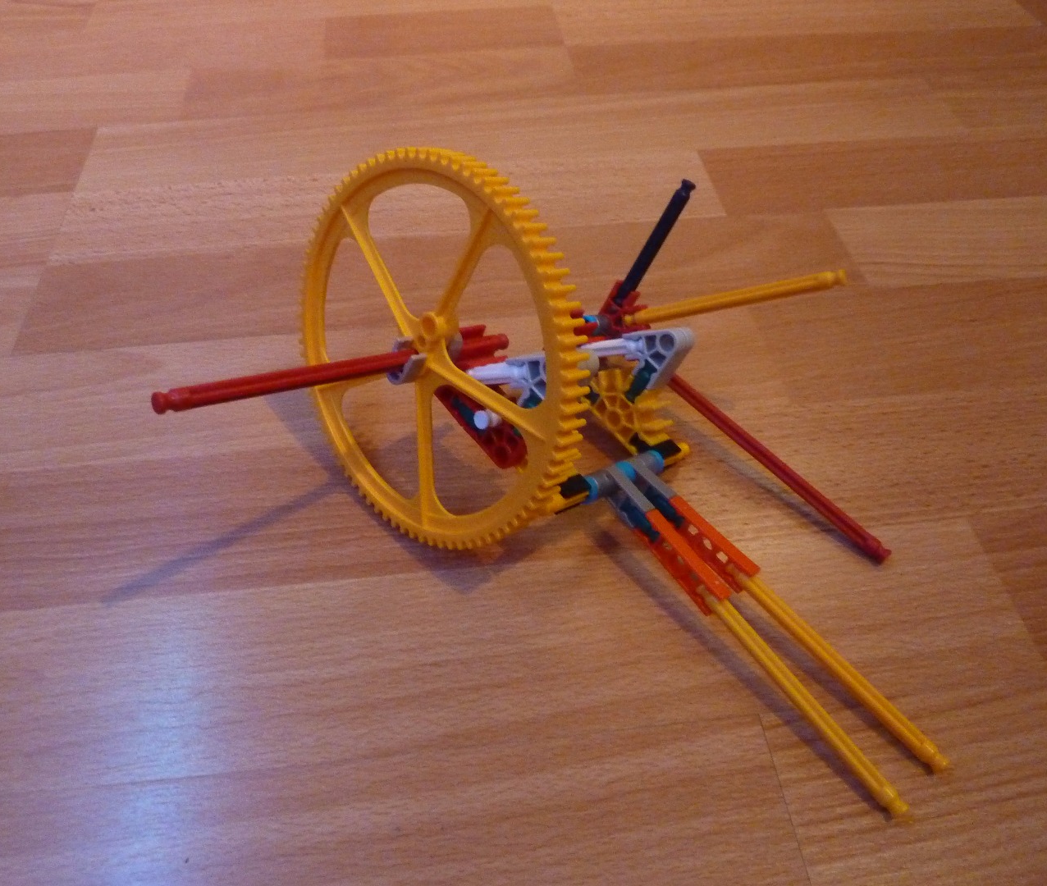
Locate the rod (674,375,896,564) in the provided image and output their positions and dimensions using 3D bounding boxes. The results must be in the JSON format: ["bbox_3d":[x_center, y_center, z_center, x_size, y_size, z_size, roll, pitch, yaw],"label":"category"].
[{"bbox_3d":[0.086,-0.001,0.329,0.006,0.006,0.130,-37,68,-26],"label":"rod"}]

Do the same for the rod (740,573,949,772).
[{"bbox_3d":[0.098,0.070,0.274,0.006,0.006,0.086,-36,69,-26],"label":"rod"}]

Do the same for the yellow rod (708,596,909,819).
[{"bbox_3d":[0.085,0.078,0.264,0.006,0.006,0.086,-34,72,-25],"label":"yellow rod"}]

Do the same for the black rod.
[{"bbox_3d":[0.051,-0.078,0.336,0.006,0.054,0.006,-2,43,-43],"label":"black rod"}]

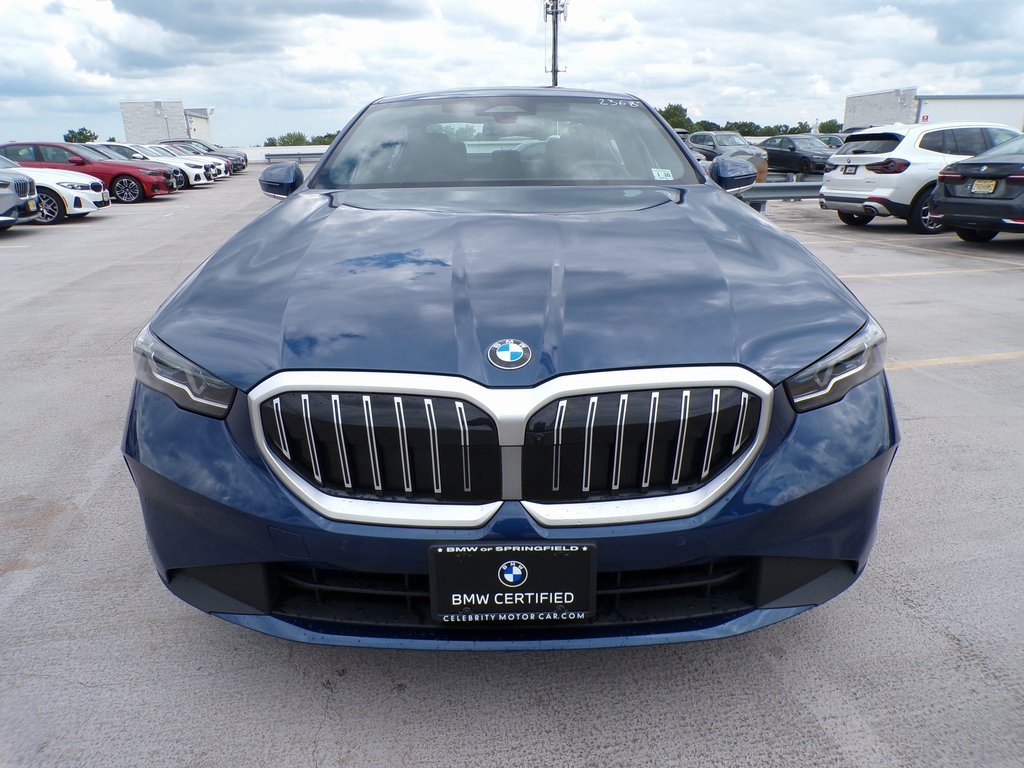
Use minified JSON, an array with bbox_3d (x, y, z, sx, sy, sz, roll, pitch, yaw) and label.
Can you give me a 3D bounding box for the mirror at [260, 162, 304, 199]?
[{"bbox_3d":[-1.002,-0.879,3.075,0.205,0.160,0.165,-1,19,0],"label":"mirror"}]

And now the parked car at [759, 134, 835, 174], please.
[{"bbox_3d":[12.530,-9.873,30.385,1.920,1.510,5.100,-5,19,-11],"label":"parked car"}]

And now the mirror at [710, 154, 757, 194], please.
[{"bbox_3d":[0.969,-0.904,3.079,0.205,0.160,0.165,-1,19,0],"label":"mirror"}]

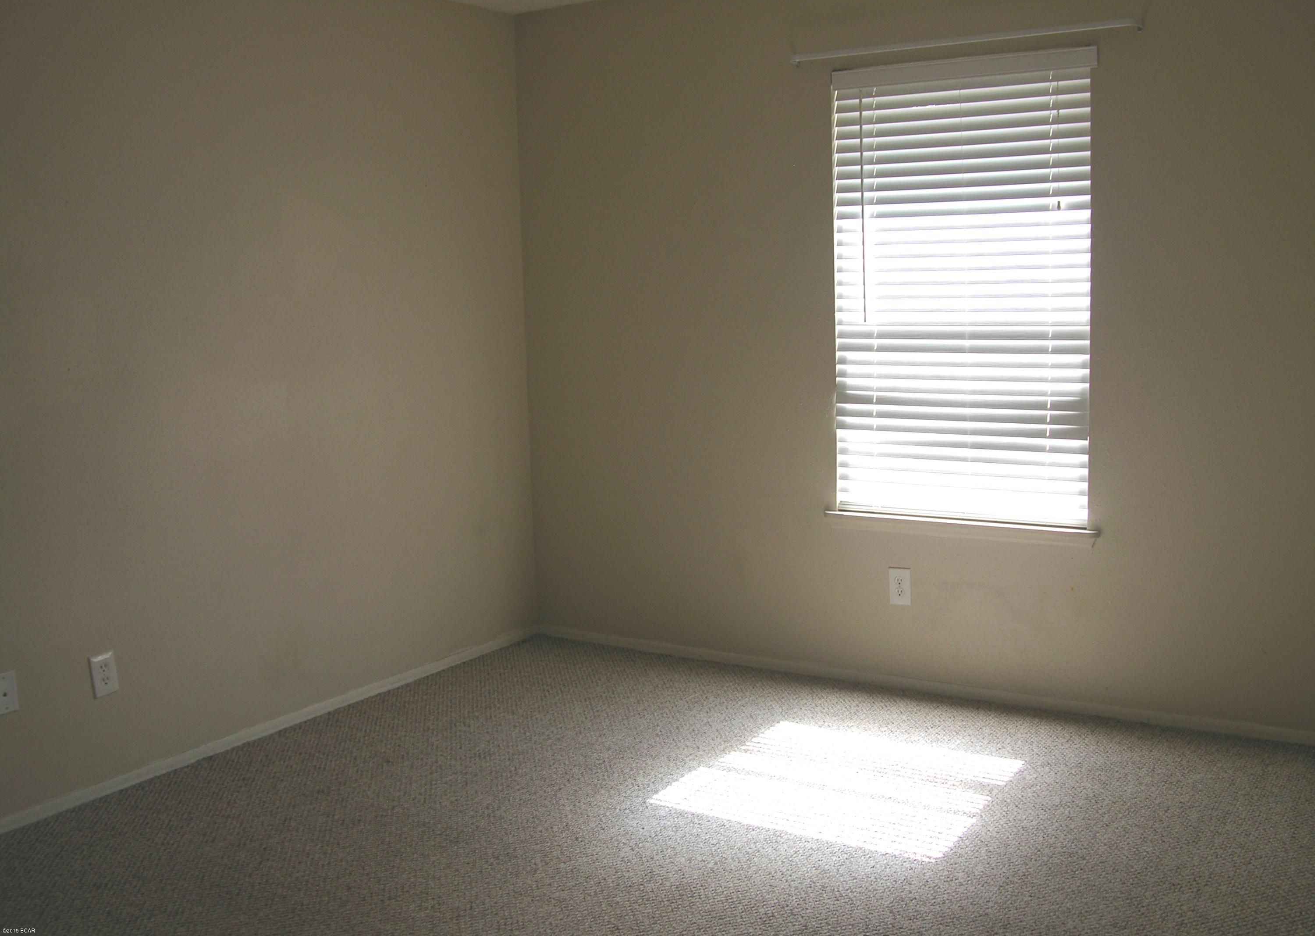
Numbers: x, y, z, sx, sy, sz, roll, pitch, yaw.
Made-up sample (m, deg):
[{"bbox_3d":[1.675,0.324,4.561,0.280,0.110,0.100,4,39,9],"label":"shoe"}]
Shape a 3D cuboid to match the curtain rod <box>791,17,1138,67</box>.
[{"bbox_3d":[0.906,-1.298,4.056,1.140,0.028,0.058,4,10,33],"label":"curtain rod"}]

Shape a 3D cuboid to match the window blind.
[{"bbox_3d":[0.965,-0.555,4.193,0.868,1.460,0.070,4,10,33],"label":"window blind"}]

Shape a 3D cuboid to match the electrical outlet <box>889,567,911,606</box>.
[{"bbox_3d":[0.808,0.394,4.426,0.075,0.121,0.007,4,10,33],"label":"electrical outlet"}]

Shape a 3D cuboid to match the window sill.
[{"bbox_3d":[0.971,0.193,4.307,0.940,0.052,0.090,4,10,33],"label":"window sill"}]

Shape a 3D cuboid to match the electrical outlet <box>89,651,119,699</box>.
[{"bbox_3d":[-1.517,0.568,3.651,0.007,0.119,0.077,4,10,33],"label":"electrical outlet"}]

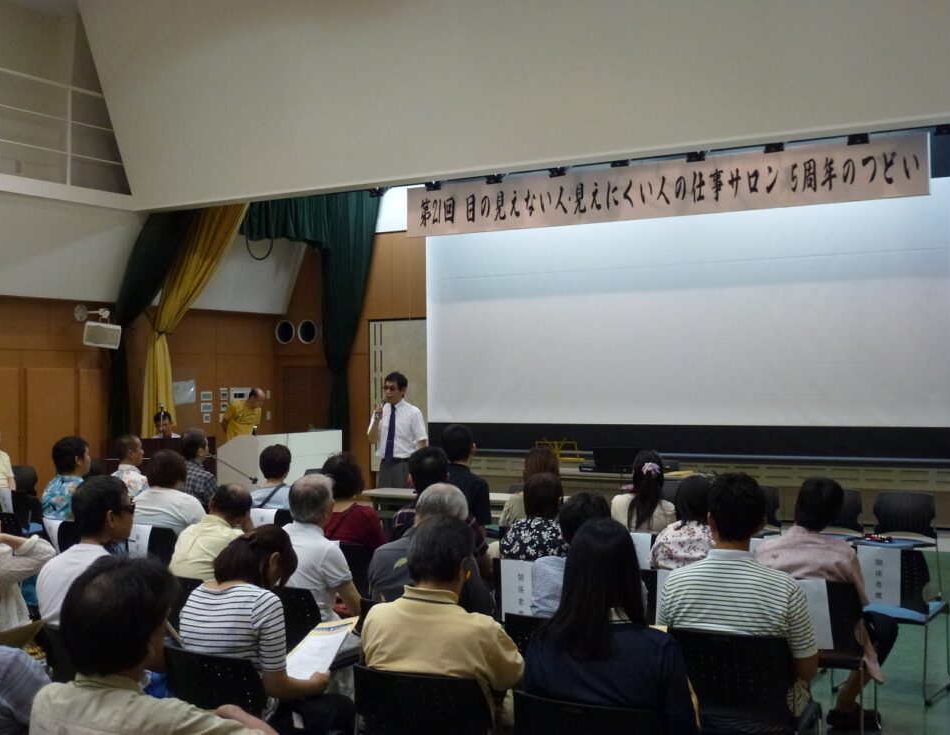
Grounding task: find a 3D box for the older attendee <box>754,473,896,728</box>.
[{"bbox_3d":[1.576,1.095,5.313,0.510,1.200,0.740,-1,-1,31],"label":"older attendee"}]

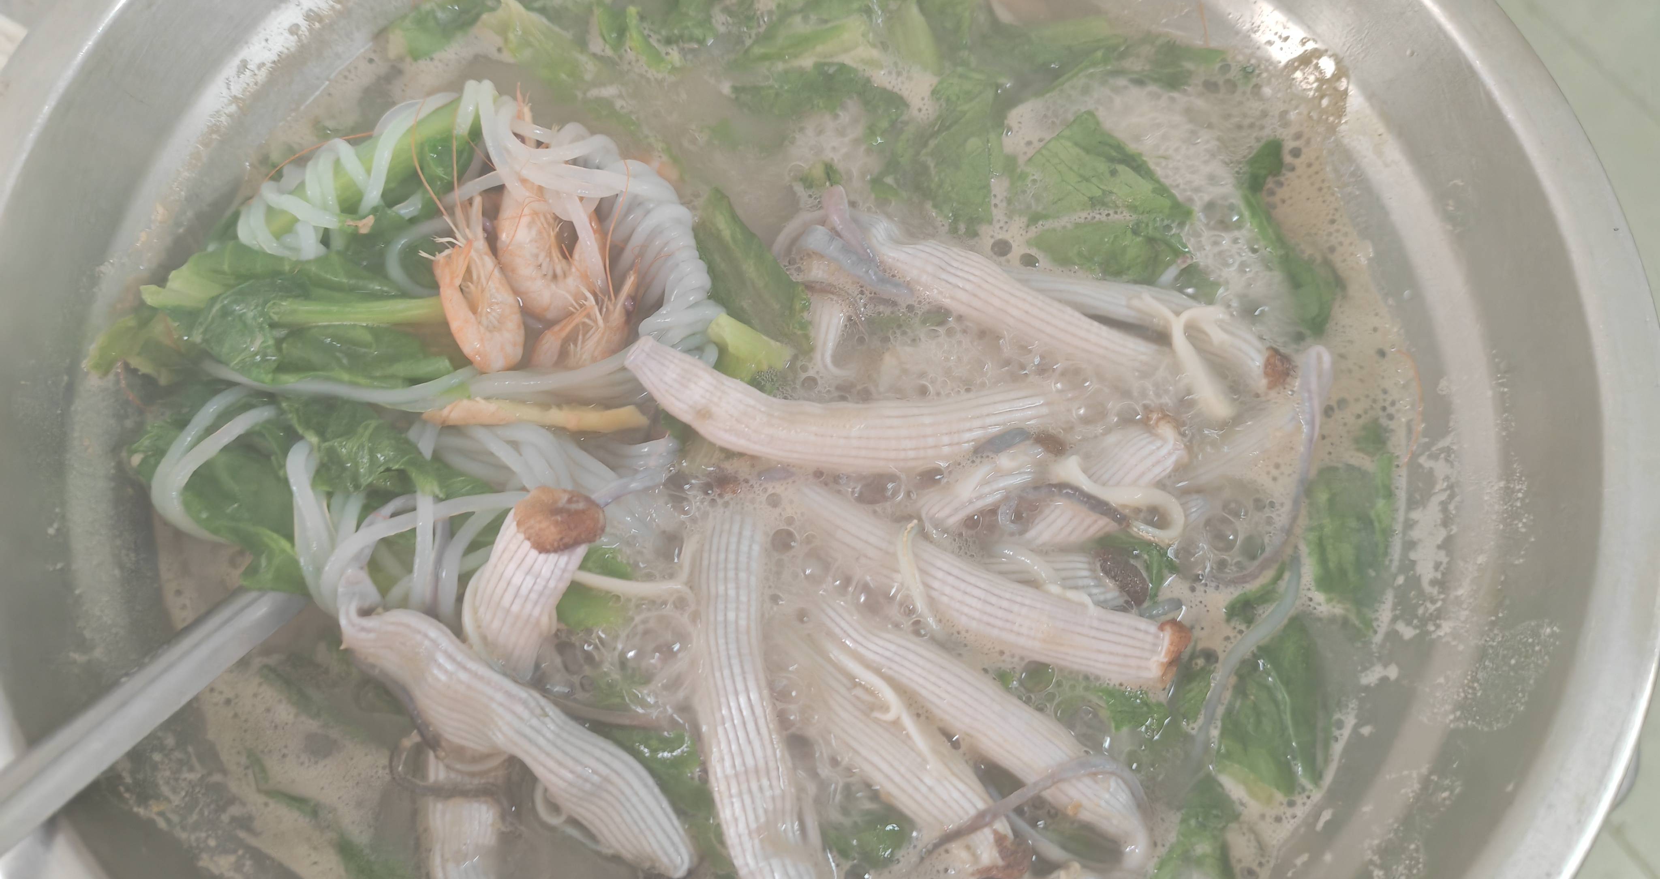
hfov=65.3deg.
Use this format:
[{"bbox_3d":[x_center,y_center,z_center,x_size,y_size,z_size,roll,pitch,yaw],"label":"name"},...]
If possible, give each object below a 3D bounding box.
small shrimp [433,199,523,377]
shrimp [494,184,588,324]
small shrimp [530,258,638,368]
[{"bbox_3d":[-0.083,-0.036,0.306,0.020,0.014,0.042,-7,76,-3],"label":"small shrimp"},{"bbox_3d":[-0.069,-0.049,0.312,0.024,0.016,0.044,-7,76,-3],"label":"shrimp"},{"bbox_3d":[-0.059,-0.029,0.308,0.020,0.015,0.035,25,76,5],"label":"small shrimp"}]

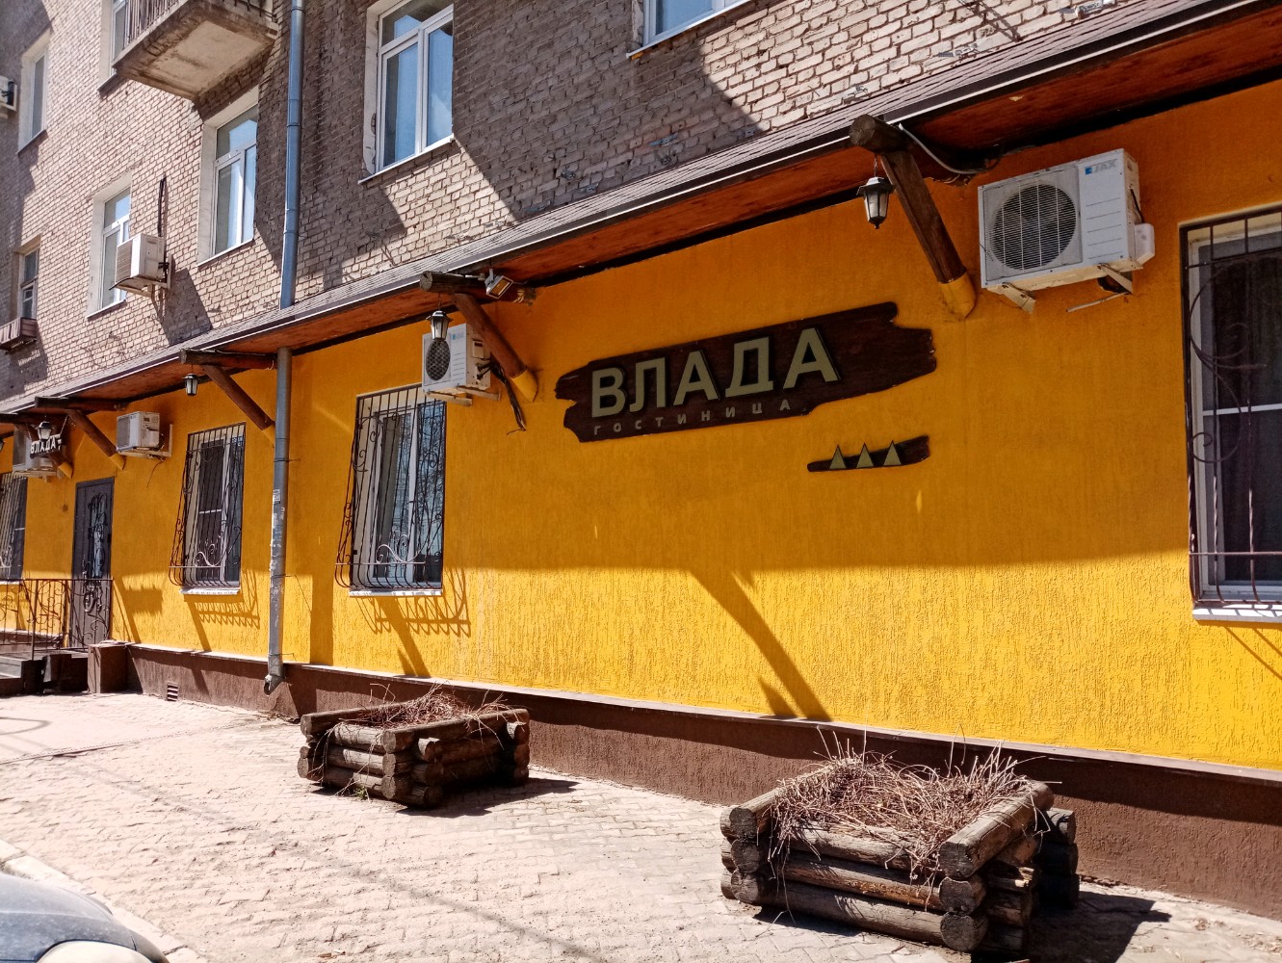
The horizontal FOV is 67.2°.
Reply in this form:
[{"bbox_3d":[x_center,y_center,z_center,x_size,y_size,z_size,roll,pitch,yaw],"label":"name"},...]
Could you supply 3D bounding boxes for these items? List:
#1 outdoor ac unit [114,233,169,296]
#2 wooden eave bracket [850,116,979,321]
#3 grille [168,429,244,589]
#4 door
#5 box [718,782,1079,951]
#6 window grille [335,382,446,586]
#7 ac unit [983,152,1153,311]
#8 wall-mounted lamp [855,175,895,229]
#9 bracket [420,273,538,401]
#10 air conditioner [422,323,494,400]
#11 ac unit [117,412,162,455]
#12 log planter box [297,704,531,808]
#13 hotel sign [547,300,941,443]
[{"bbox_3d":[-6.362,-2.756,12.247,0.699,0.544,0.290,-5,-7,41],"label":"outdoor ac unit"},{"bbox_3d":[1.413,-1.332,4.942,0.180,0.860,0.970,-5,-7,41],"label":"wooden eave bracket"},{"bbox_3d":[-4.944,0.299,11.002,1.448,1.841,0.270,-5,-7,41],"label":"grille"},{"bbox_3d":[-7.571,1.141,13.363,1.430,2.320,0.090,-5,-7,41],"label":"door"},{"bbox_3d":[1.237,1.719,4.542,1.350,0.430,1.060,-4,-7,36],"label":"box"},{"bbox_3d":[-2.255,0.058,8.577,1.390,1.830,0.210,-5,-7,41],"label":"window grille"},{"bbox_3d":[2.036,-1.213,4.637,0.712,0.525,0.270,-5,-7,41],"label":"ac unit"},{"bbox_3d":[1.137,-1.348,4.652,0.185,0.260,0.185,-5,-7,41],"label":"wall-mounted lamp"},{"bbox_3d":[-1.196,-1.087,7.221,0.190,0.855,1.070,-5,-7,41],"label":"bracket"},{"bbox_3d":[-1.462,-0.945,7.683,0.595,0.490,0.255,-5,-7,41],"label":"air conditioner"},{"bbox_3d":[-5.943,-0.566,11.416,0.624,0.429,0.240,-5,-7,41],"label":"ac unit"},{"bbox_3d":[-1.615,1.918,7.065,1.520,0.460,1.200,-5,-7,41],"label":"log planter box"},{"bbox_3d":[0.470,-0.665,6.312,3.040,0.610,0.070,-5,-7,41],"label":"hotel sign"}]

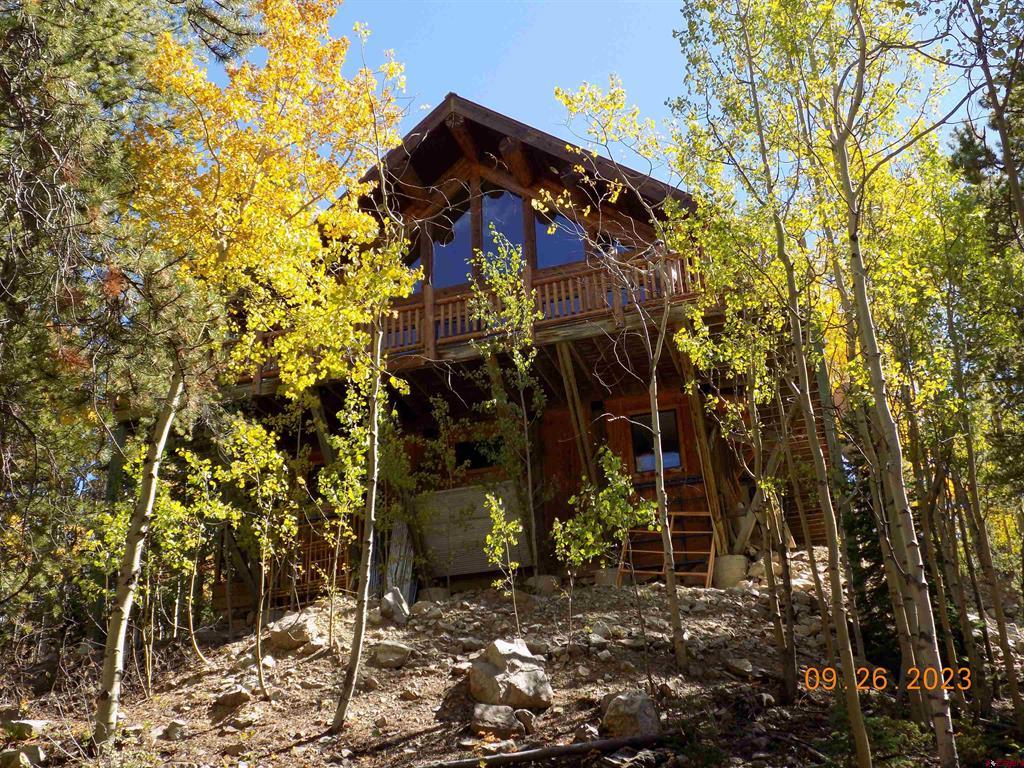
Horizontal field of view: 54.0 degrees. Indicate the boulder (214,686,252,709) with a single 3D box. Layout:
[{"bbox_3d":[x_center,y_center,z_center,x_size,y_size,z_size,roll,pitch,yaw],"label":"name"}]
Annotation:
[{"bbox_3d":[-2.409,2.712,8.700,0.330,0.200,0.280,4,-25,-14],"label":"boulder"}]

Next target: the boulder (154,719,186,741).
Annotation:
[{"bbox_3d":[-2.801,2.834,8.250,0.257,0.174,0.200,3,-17,-18],"label":"boulder"}]

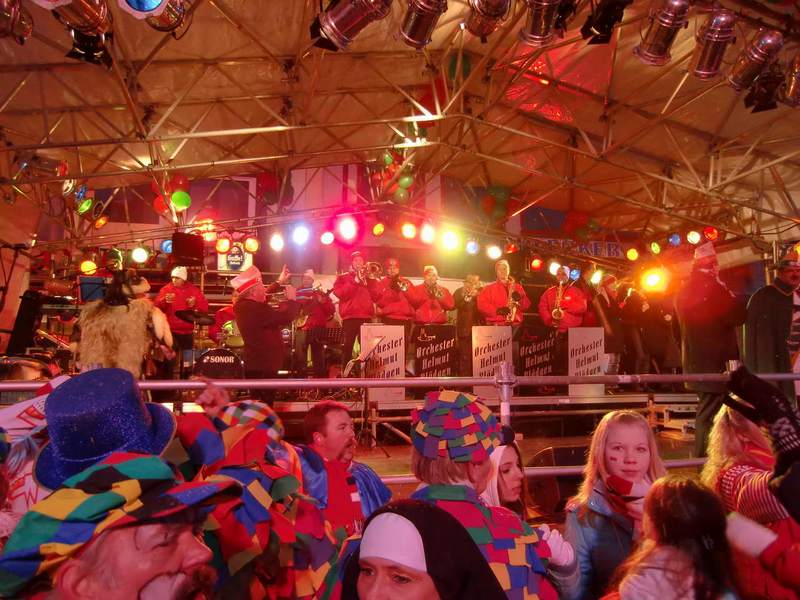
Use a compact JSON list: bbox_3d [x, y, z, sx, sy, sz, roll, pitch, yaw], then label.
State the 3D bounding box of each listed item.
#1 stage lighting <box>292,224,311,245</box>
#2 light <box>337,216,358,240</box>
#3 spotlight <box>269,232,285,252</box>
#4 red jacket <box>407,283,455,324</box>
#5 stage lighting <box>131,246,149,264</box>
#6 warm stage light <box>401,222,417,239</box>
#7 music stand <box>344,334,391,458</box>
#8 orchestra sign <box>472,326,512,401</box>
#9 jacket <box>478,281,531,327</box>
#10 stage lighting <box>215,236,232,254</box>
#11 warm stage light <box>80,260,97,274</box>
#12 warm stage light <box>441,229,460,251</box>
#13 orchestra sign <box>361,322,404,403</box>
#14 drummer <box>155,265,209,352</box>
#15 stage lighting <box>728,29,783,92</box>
[{"bbox_3d":[-1.417,-0.942,8.099,0.250,0.270,0.300,0,7,2],"label":"stage lighting"},{"bbox_3d":[-0.795,-1.083,8.400,0.280,0.300,0.320,0,7,-5],"label":"light"},{"bbox_3d":[-1.892,-0.881,8.500,0.250,0.270,0.300,2,5,-21],"label":"spotlight"},{"bbox_3d":[0.399,0.046,7.250,0.600,0.560,0.420,0,-7,-6],"label":"red jacket"},{"bbox_3d":[-3.945,-0.674,8.400,0.260,0.260,0.300,3,3,-25],"label":"stage lighting"},{"bbox_3d":[0.132,-1.077,8.600,0.250,0.250,0.320,0,14,0],"label":"warm stage light"},{"bbox_3d":[-0.313,0.931,5.350,0.450,1.150,0.480,2,-8,-21],"label":"music stand"},{"bbox_3d":[1.167,0.795,7.000,0.540,0.910,0.050,-1,-5,15],"label":"orchestra sign"},{"bbox_3d":[1.394,0.060,7.400,0.740,0.650,0.400,0,-3,0],"label":"jacket"},{"bbox_3d":[-2.469,-0.773,7.849,0.250,0.270,0.300,0,7,-2],"label":"stage lighting"},{"bbox_3d":[-4.717,-0.507,8.400,0.250,0.250,0.300,4,1,-29],"label":"warm stage light"},{"bbox_3d":[0.786,-0.934,8.548,0.250,0.270,0.300,-1,7,10],"label":"warm stage light"},{"bbox_3d":[-0.200,0.769,6.720,0.540,0.910,0.050,-1,-5,15],"label":"orchestra sign"},{"bbox_3d":[-2.862,0.421,7.223,0.640,1.730,0.450,1,-5,-13],"label":"drummer"},{"bbox_3d":[3.012,-2.029,4.700,0.250,0.270,0.500,1,-33,-13],"label":"stage lighting"}]

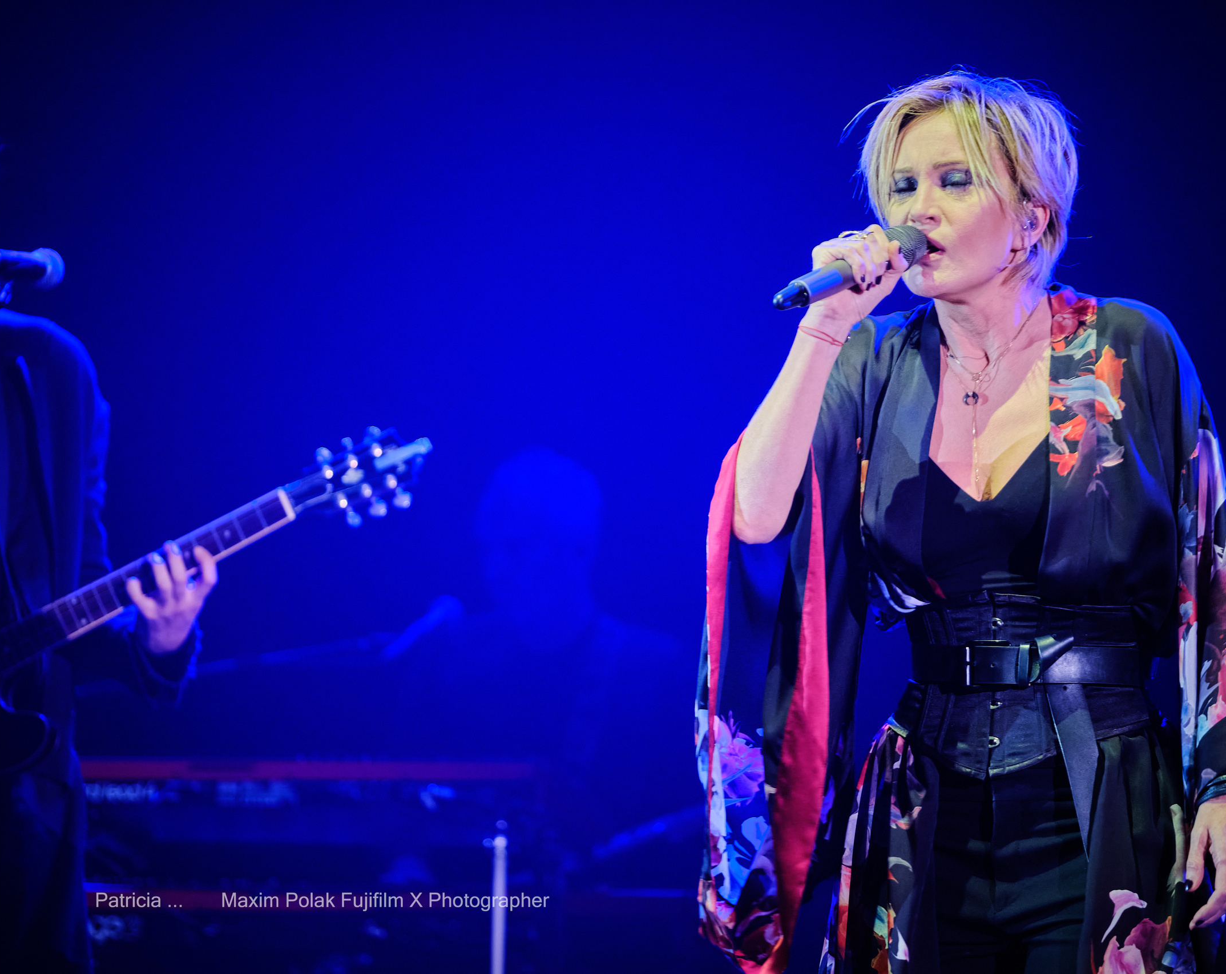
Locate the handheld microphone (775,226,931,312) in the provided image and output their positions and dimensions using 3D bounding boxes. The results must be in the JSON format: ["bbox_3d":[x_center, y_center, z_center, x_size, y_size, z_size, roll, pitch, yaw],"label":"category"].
[{"bbox_3d":[0.253,-0.231,9.200,0.048,0.048,0.230,-2,15,46],"label":"handheld microphone"}]

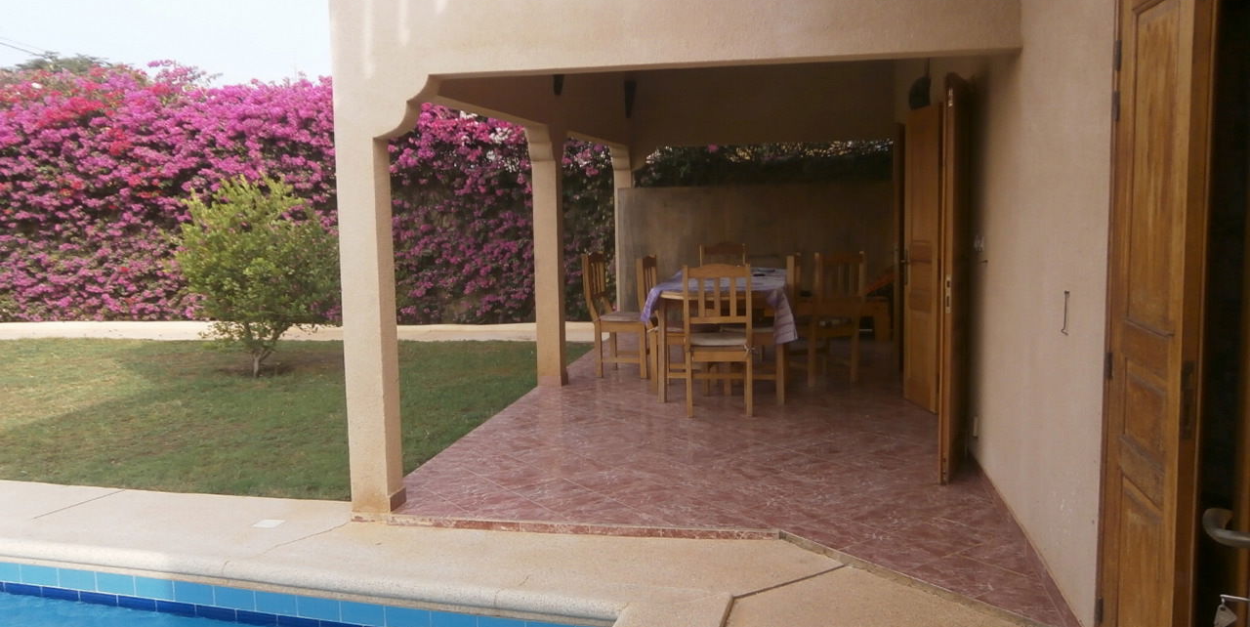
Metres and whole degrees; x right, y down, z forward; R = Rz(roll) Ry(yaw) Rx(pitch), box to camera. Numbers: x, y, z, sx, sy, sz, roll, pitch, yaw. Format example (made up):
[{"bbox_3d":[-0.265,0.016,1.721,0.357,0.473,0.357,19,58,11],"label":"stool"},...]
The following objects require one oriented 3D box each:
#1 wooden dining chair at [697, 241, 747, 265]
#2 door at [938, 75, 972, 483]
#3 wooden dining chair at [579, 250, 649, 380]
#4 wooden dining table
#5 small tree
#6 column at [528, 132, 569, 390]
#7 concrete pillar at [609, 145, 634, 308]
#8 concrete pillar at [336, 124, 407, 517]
[{"bbox_3d":[0.968,-0.142,9.301,0.450,1.050,0.500,0,6,11],"label":"wooden dining chair"},{"bbox_3d":[1.746,-0.180,4.916,0.045,2.050,0.560,2,7,30],"label":"door"},{"bbox_3d":[-0.047,0.004,8.161,0.530,1.050,0.450,1,7,16],"label":"wooden dining chair"},{"bbox_3d":[0.912,0.130,7.982,1.070,0.800,2.420,0,6,11],"label":"wooden dining table"},{"bbox_3d":[-3.425,-0.355,8.782,1.450,1.880,1.400,-4,7,-21],"label":"small tree"},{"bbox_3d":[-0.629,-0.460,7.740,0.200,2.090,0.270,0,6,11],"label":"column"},{"bbox_3d":[-0.008,-0.884,11.087,0.200,2.170,0.220,0,6,11],"label":"concrete pillar"},{"bbox_3d":[-1.226,0.042,4.520,0.190,1.820,0.215,0,6,11],"label":"concrete pillar"}]

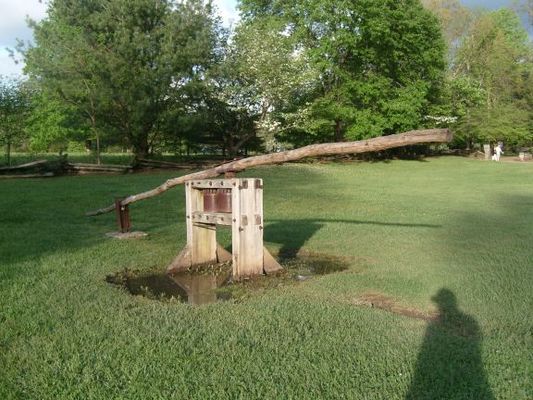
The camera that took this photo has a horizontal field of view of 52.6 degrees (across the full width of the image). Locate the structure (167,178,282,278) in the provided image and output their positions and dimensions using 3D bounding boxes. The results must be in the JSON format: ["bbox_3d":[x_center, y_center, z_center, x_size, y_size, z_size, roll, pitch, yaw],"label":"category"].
[{"bbox_3d":[-0.608,0.360,7.394,1.050,1.260,1.290,-5,7,-39],"label":"structure"}]

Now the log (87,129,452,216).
[{"bbox_3d":[-1.095,-0.246,8.243,0.200,0.340,8.800,-5,-2,-40],"label":"log"}]

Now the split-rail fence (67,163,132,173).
[{"bbox_3d":[-9.140,-1.751,29.500,3.550,0.560,0.300,-3,6,-24],"label":"split-rail fence"}]

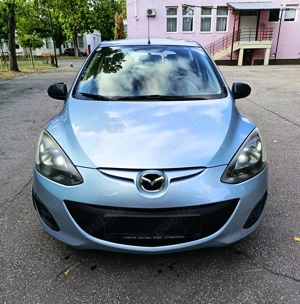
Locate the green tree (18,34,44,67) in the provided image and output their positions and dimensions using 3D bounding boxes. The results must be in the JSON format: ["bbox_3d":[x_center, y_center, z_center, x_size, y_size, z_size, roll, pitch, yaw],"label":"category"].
[{"bbox_3d":[-8.404,-7.223,19.847,1.980,2.250,1.980,0,21,-1],"label":"green tree"}]

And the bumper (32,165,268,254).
[{"bbox_3d":[0.015,0.318,1.823,1.660,0.560,0.500,0,21,-1],"label":"bumper"}]

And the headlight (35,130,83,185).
[{"bbox_3d":[-0.609,0.022,1.875,0.335,0.285,0.420,0,21,-1],"label":"headlight"}]

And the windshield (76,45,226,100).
[{"bbox_3d":[0.002,-0.775,2.660,1.400,0.180,0.930,0,48,-1],"label":"windshield"}]

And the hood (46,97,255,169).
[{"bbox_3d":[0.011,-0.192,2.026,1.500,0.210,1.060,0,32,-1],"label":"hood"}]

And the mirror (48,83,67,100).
[{"bbox_3d":[-0.890,-0.594,2.697,0.205,0.145,0.120,0,21,-1],"label":"mirror"}]

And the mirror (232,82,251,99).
[{"bbox_3d":[0.895,-0.601,2.715,0.205,0.145,0.120,0,21,-1],"label":"mirror"}]

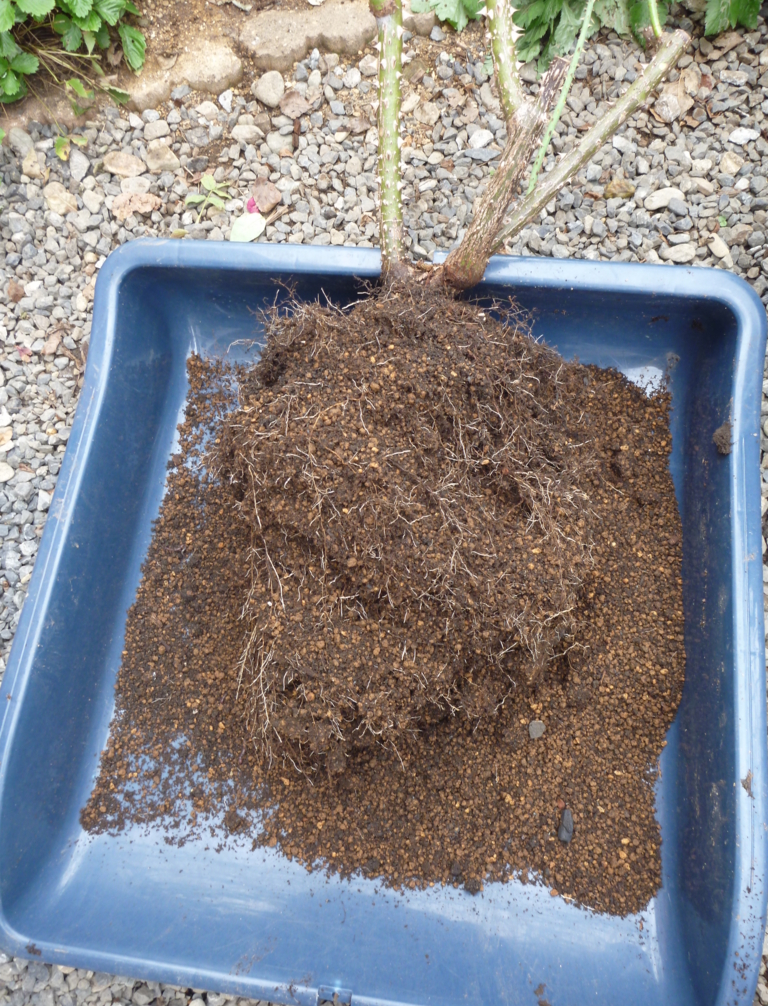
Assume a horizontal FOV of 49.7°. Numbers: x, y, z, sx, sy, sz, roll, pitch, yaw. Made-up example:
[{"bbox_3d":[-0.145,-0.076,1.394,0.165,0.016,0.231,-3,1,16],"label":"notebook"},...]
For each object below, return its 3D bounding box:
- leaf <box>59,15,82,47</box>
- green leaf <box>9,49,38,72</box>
[{"bbox_3d":[-0.389,-0.583,1.029,0.026,0.010,0.036,4,100,-13],"label":"leaf"},{"bbox_3d":[-0.434,-0.533,1.000,0.036,0.010,0.023,-23,95,-8],"label":"green leaf"}]

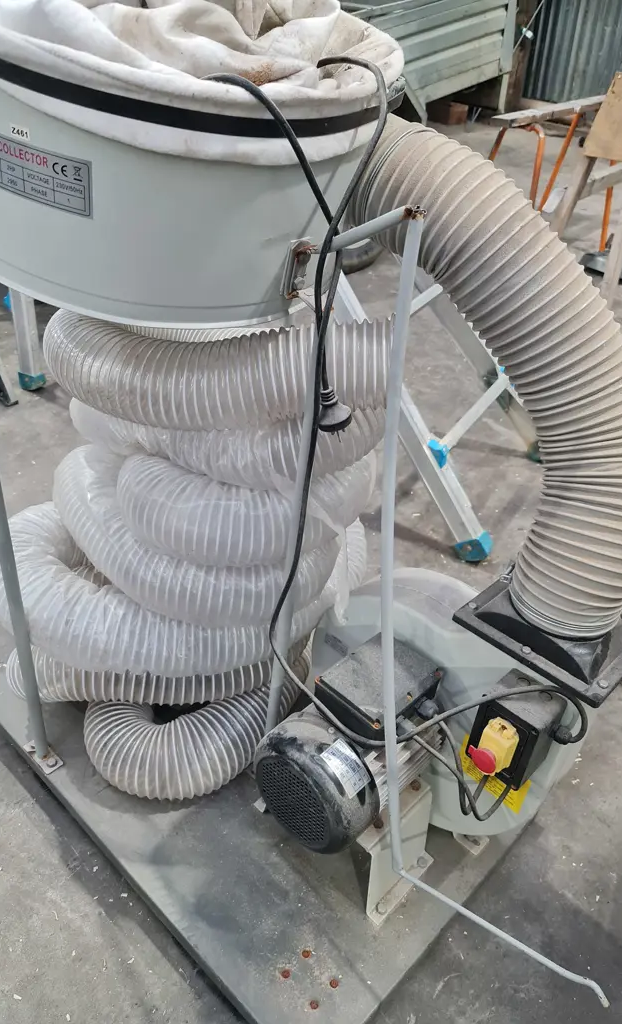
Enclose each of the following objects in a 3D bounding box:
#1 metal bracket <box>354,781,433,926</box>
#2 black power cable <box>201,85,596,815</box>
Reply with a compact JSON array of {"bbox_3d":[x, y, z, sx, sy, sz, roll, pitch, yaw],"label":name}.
[{"bbox_3d":[0.119,0.468,1.023,0.062,0.134,0.141,29,39,33],"label":"metal bracket"},{"bbox_3d":[0.103,0.013,0.820,0.465,0.866,0.297,29,39,33],"label":"black power cable"}]

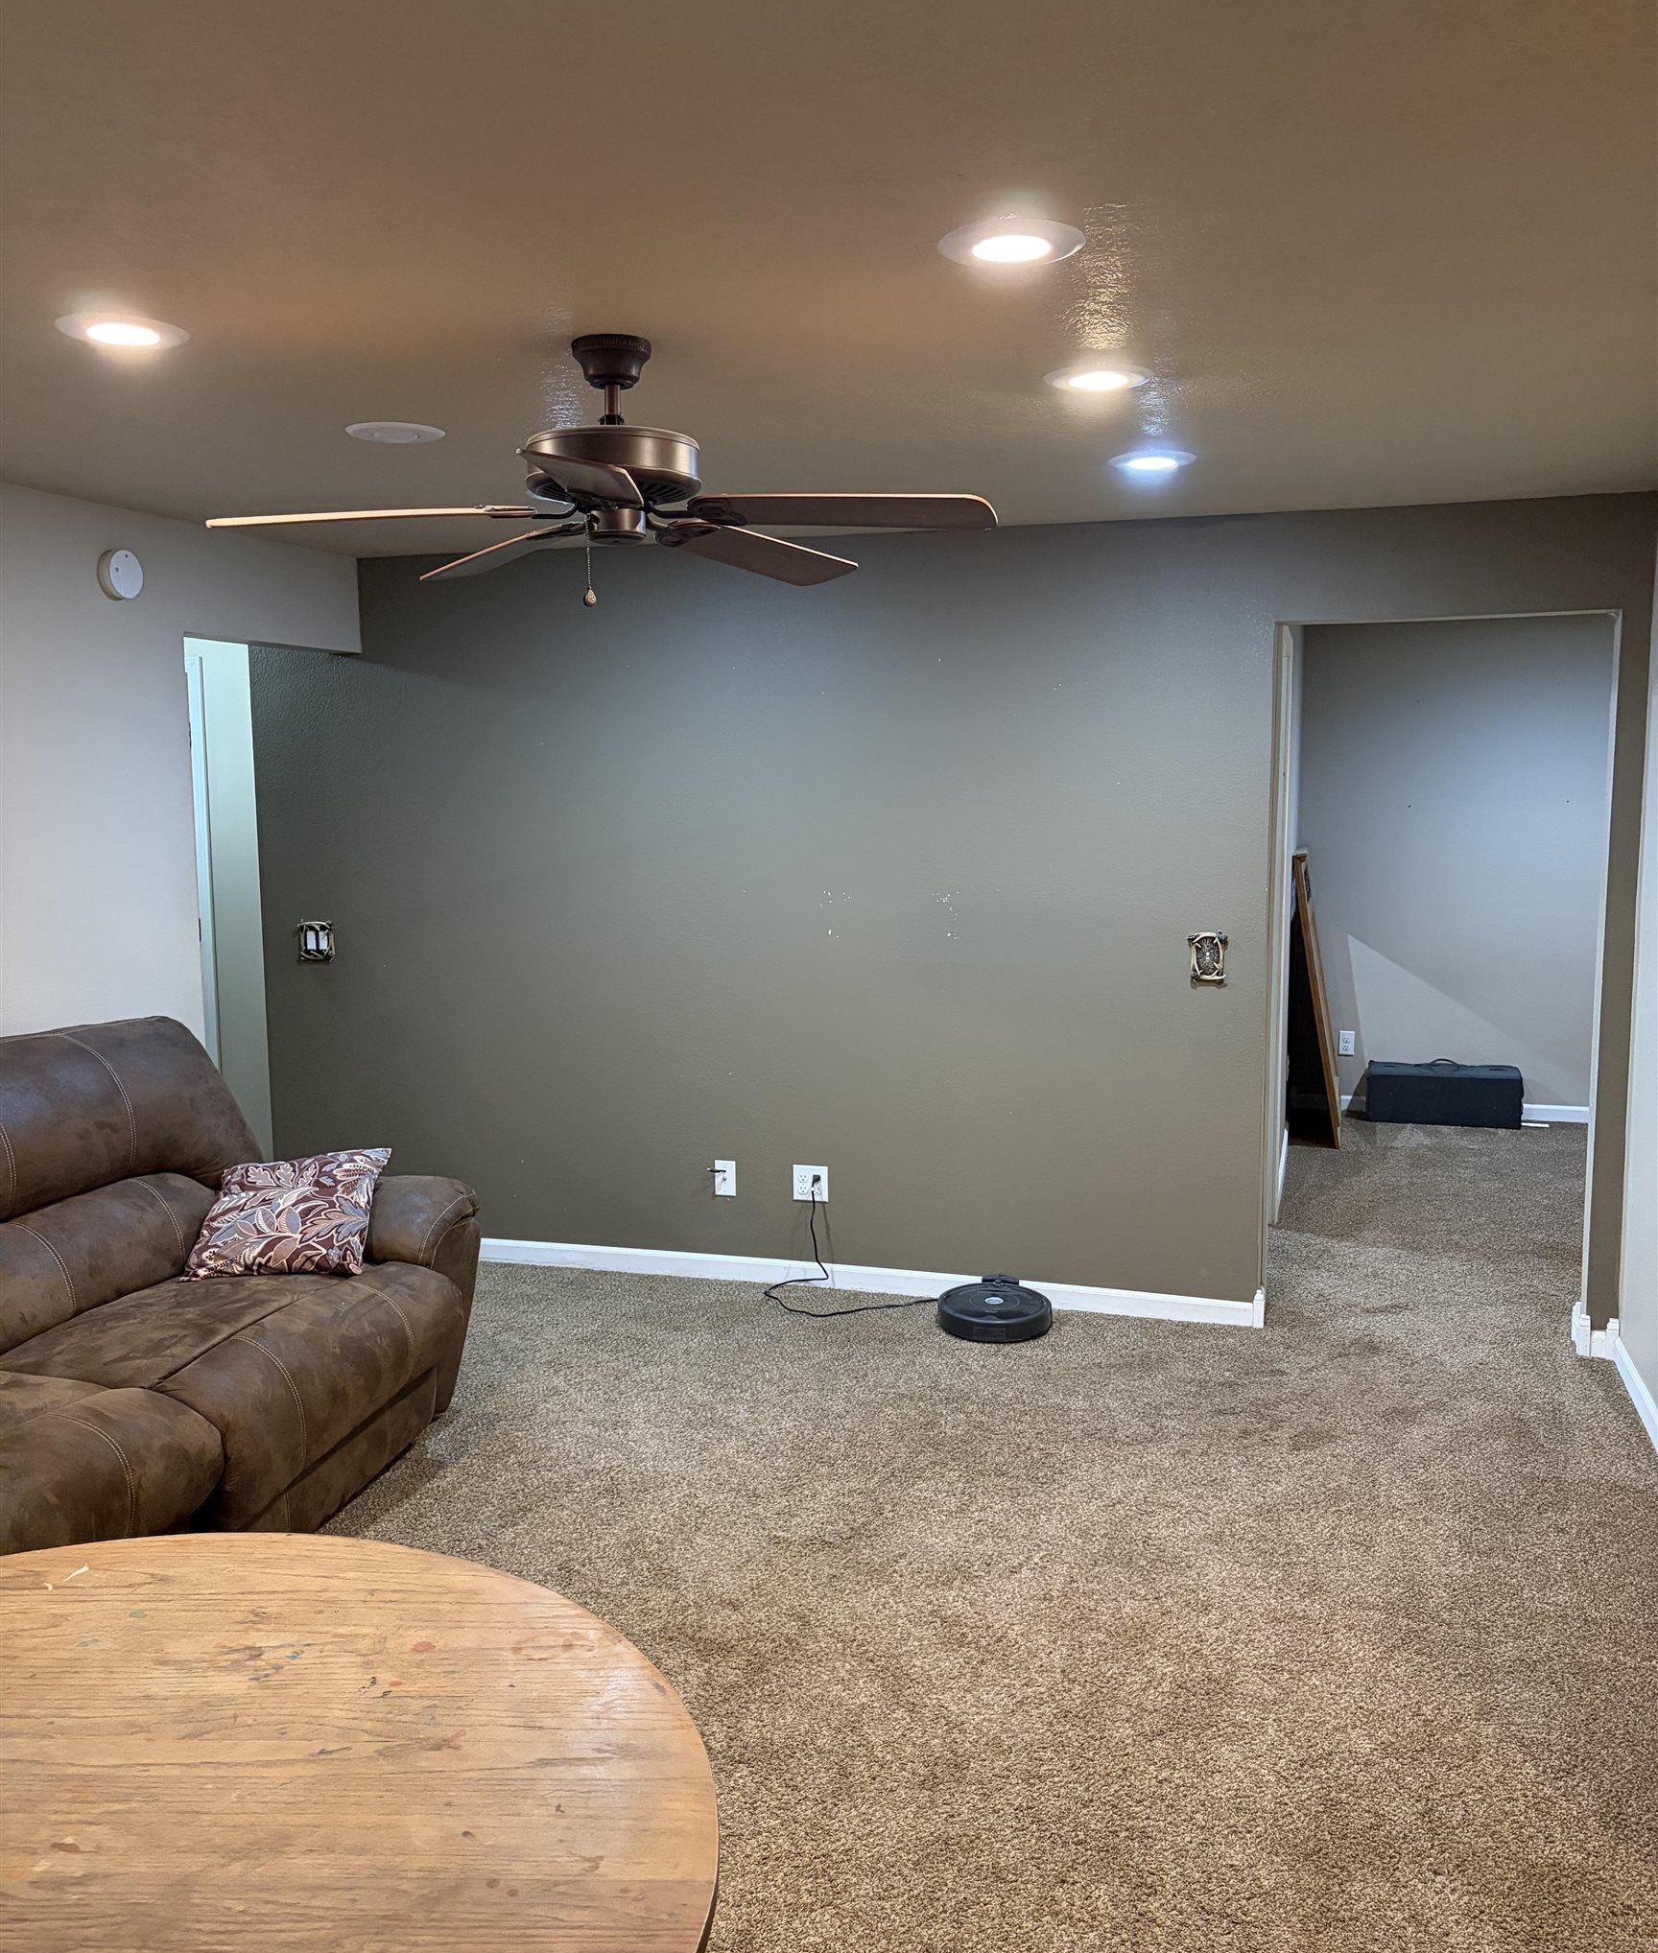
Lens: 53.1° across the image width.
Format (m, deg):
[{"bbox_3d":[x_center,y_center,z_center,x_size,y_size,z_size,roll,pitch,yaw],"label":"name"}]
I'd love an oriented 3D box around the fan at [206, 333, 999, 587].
[{"bbox_3d":[-0.371,-0.908,2.846,1.300,0.340,1.270,-1,6,-2],"label":"fan"}]

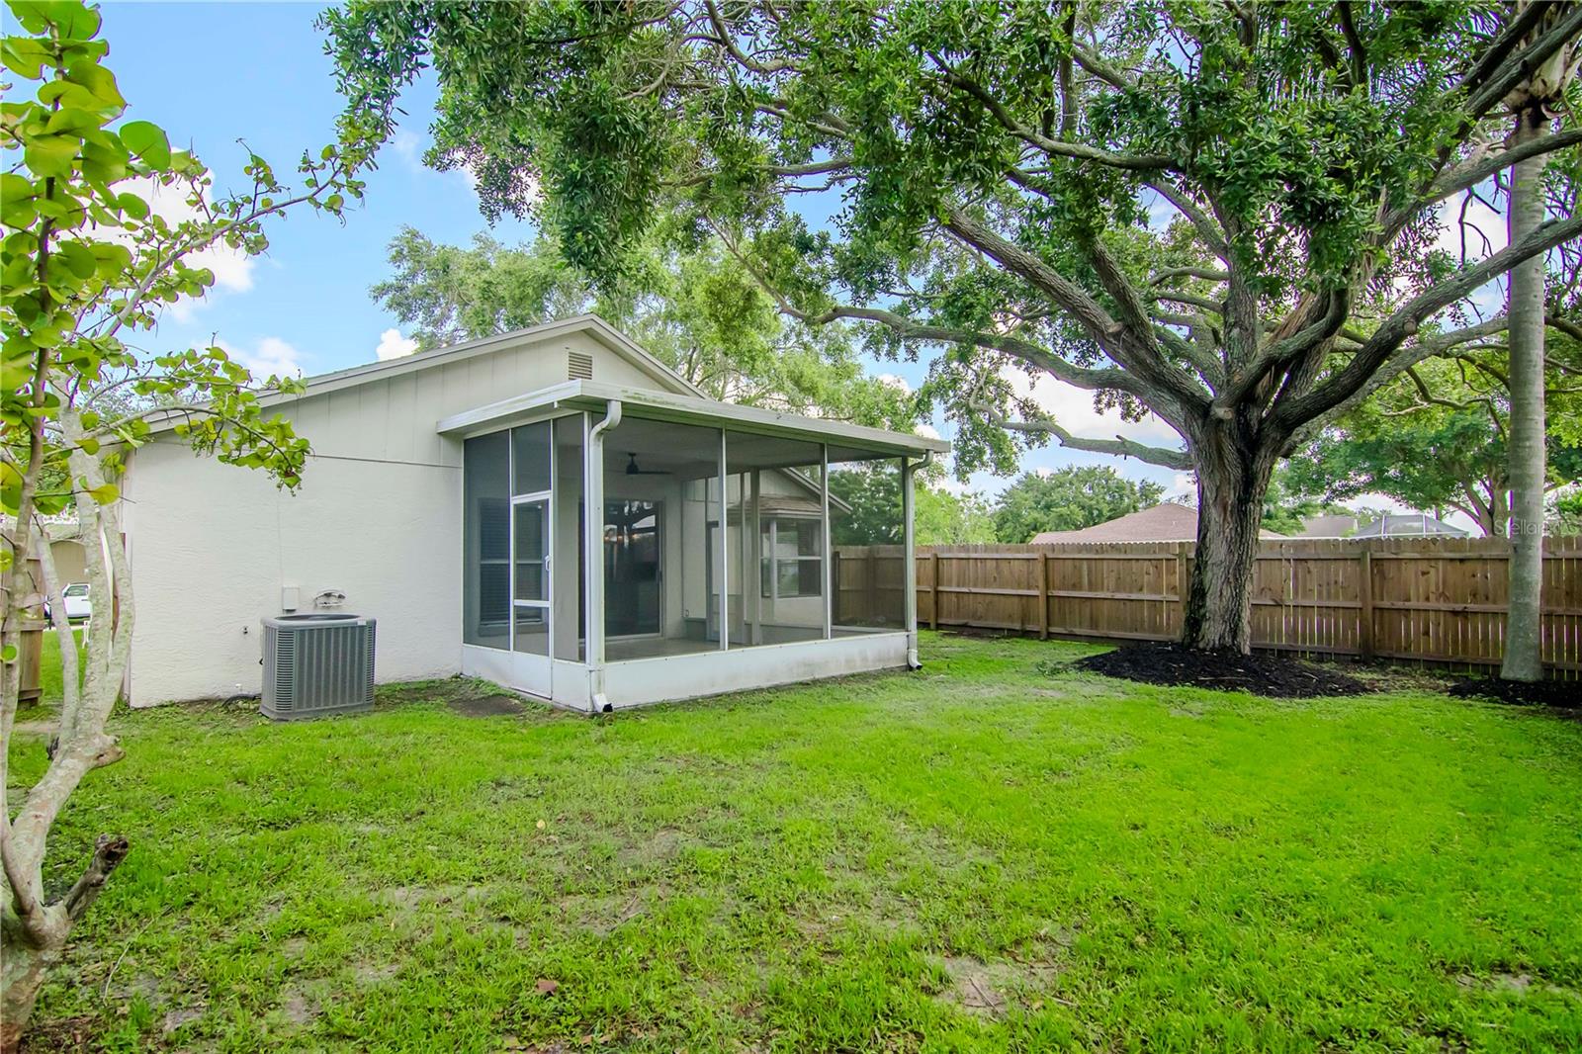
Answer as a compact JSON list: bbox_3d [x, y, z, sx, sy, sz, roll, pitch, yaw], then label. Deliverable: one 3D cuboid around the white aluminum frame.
[{"bbox_3d":[-1.213,0.396,9.083,4.658,2.850,3.201,2,-5,-43],"label":"white aluminum frame"}]

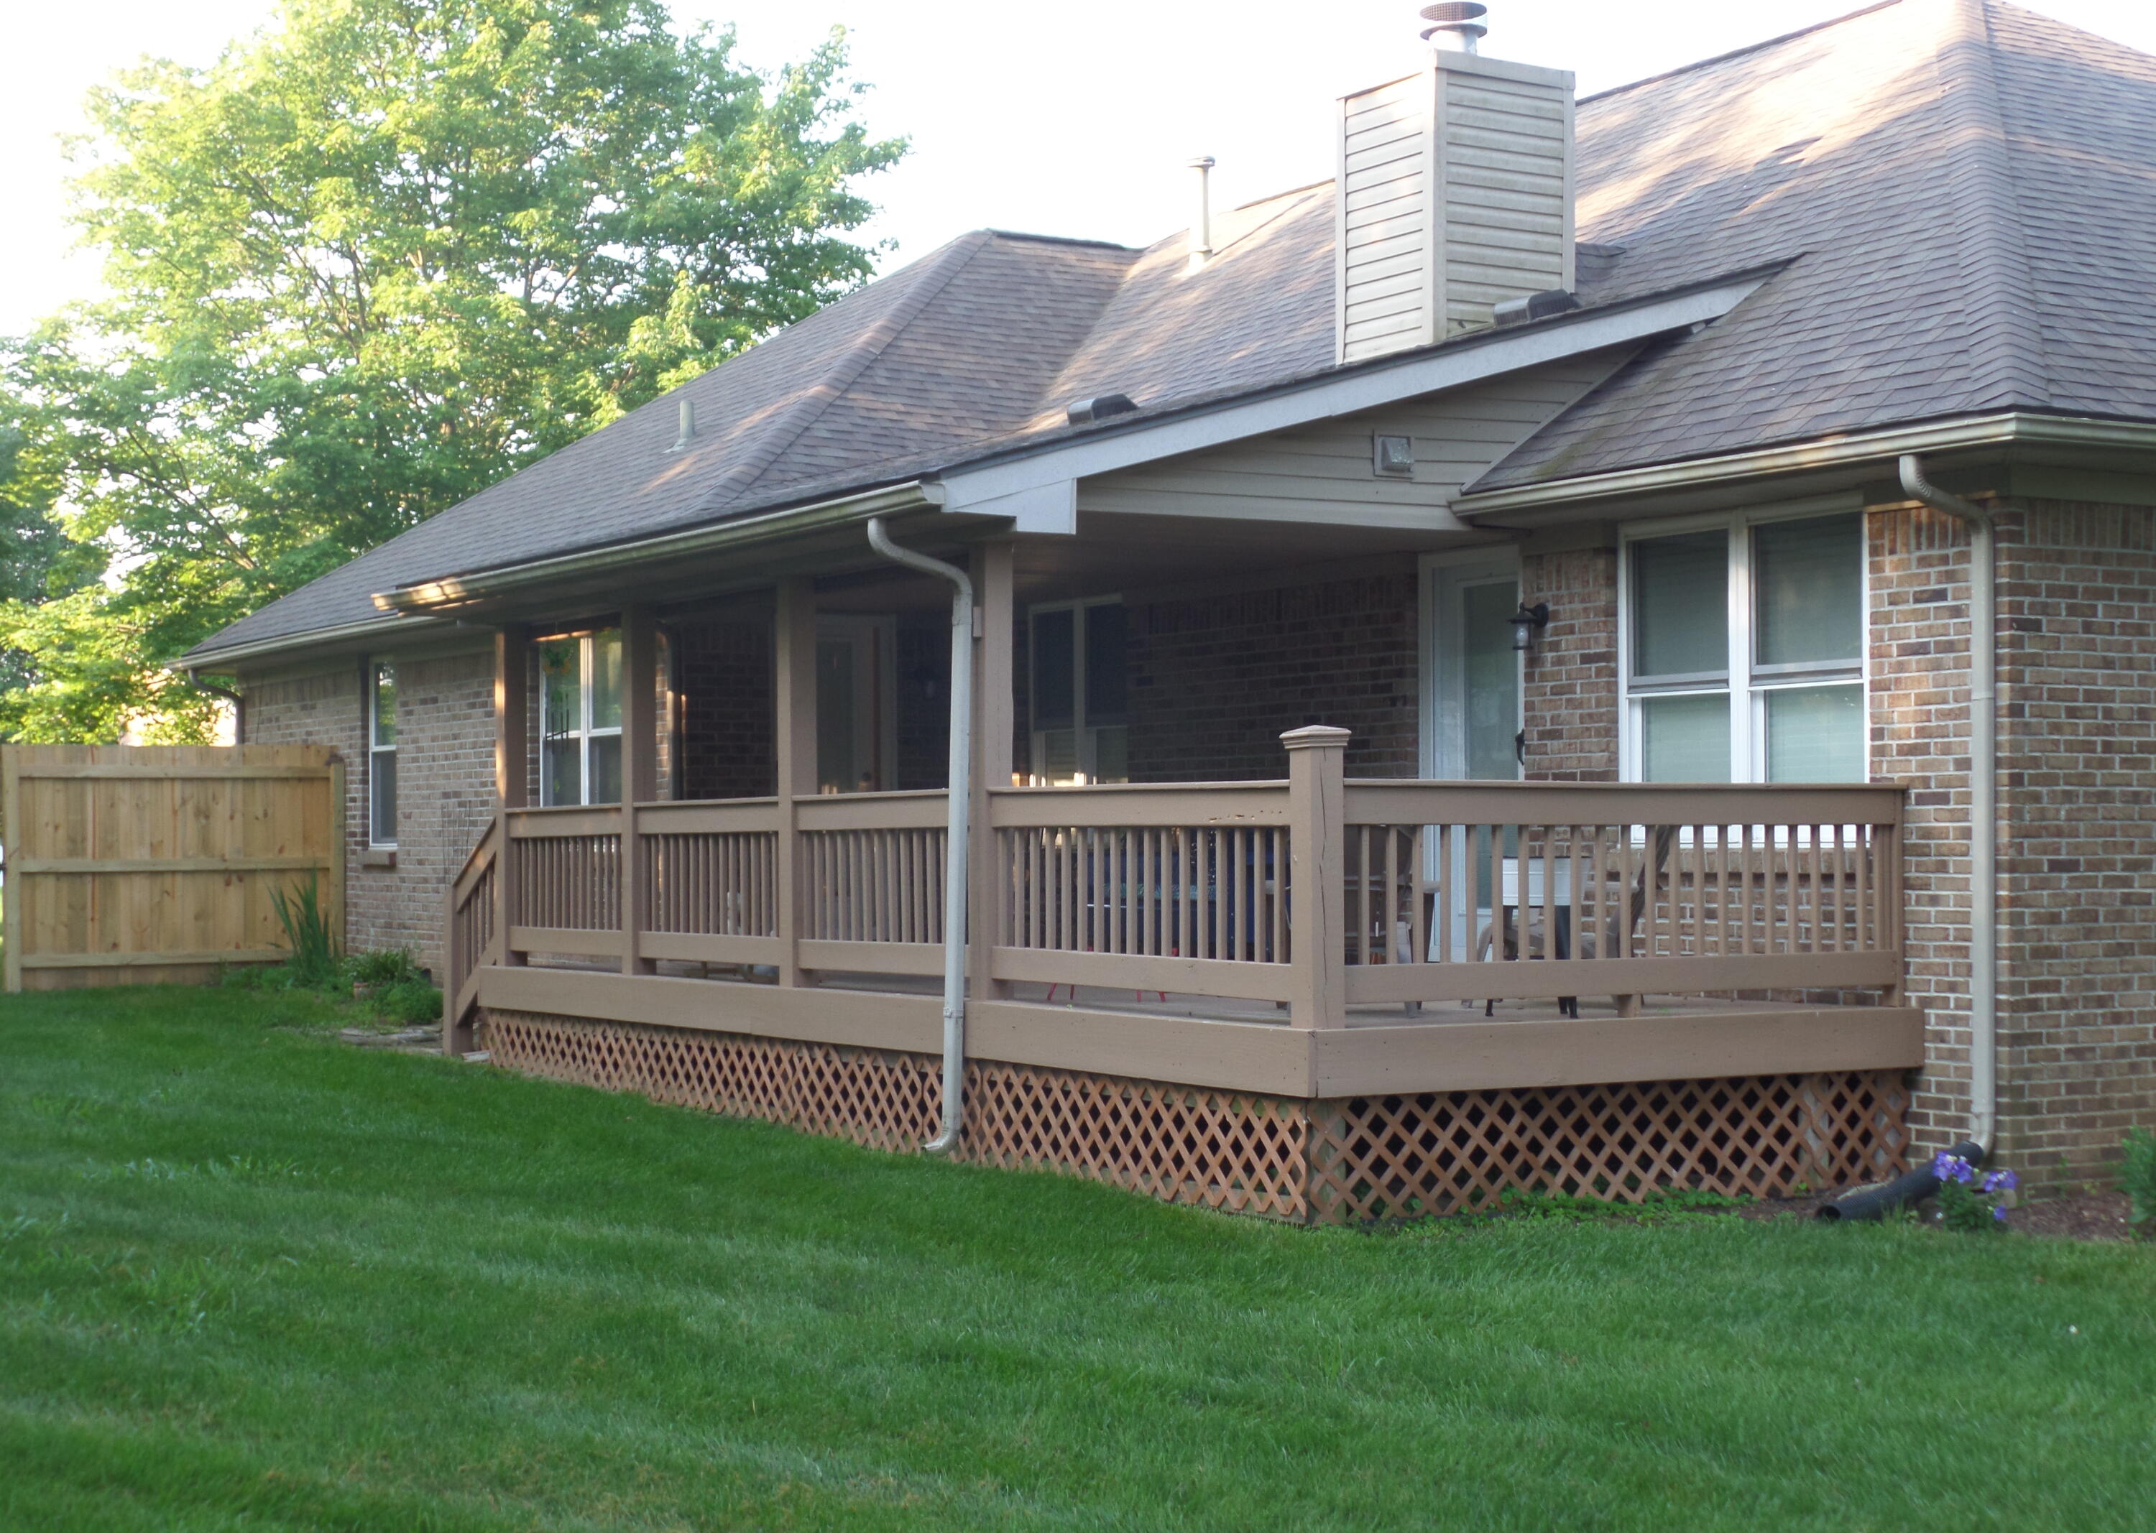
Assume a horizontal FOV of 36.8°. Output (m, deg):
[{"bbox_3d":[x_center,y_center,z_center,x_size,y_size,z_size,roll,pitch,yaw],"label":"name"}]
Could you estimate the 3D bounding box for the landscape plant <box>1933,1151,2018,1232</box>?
[{"bbox_3d":[3.252,1.527,11.750,0.302,0.292,0.292,1,-2,-31],"label":"landscape plant"}]

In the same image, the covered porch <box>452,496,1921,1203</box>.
[{"bbox_3d":[-0.215,0.348,16.249,3.000,2.832,9.022,1,-2,-31],"label":"covered porch"}]

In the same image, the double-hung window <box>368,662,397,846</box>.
[{"bbox_3d":[-5.211,-0.087,24.481,0.101,1.452,0.806,1,-2,-31],"label":"double-hung window"}]

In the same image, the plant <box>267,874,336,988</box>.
[{"bbox_3d":[-5.849,1.226,24.293,0.504,0.837,0.504,1,-2,-31],"label":"plant"}]

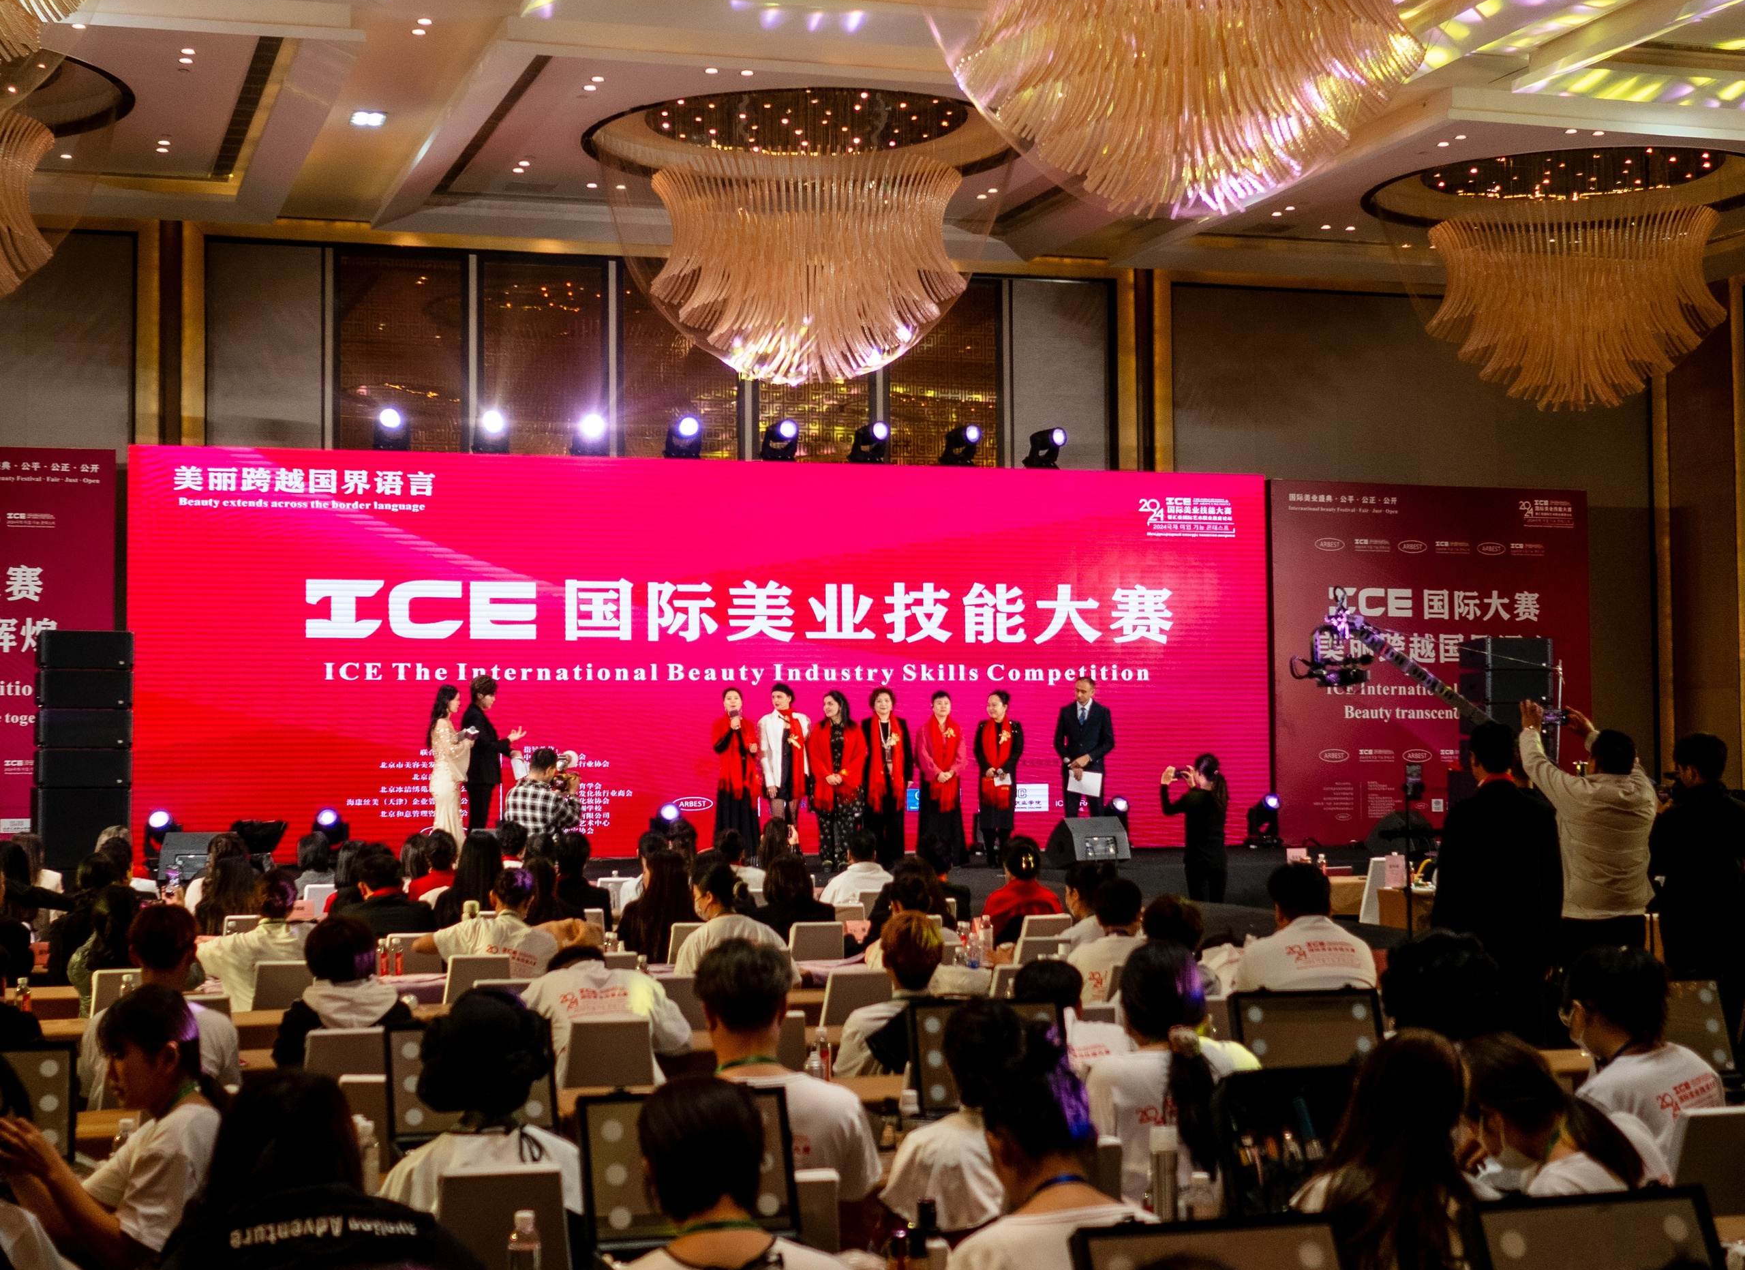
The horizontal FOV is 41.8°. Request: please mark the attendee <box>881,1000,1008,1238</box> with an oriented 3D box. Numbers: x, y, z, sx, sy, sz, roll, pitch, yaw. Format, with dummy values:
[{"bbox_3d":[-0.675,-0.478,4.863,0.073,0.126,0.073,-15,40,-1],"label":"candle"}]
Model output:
[{"bbox_3d":[0.136,1.374,5.025,0.500,1.210,0.780,0,-3,-14],"label":"attendee"}]

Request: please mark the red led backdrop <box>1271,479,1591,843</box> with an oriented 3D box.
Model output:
[{"bbox_3d":[6.269,0.302,25.378,3.960,3.980,0.150,0,-3,-17],"label":"red led backdrop"}]

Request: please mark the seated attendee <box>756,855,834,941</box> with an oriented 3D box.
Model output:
[{"bbox_3d":[-0.379,1.591,10.188,0.450,1.221,0.700,0,-3,-16],"label":"seated attendee"}]

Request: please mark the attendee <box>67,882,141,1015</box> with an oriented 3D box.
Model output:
[{"bbox_3d":[-2.877,1.556,8.867,0.490,1.210,0.750,0,-3,-13],"label":"attendee"}]

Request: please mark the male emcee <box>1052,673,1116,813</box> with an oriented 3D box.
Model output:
[{"bbox_3d":[1.988,1.245,21.360,0.550,1.760,0.360,0,-3,-8],"label":"male emcee"}]

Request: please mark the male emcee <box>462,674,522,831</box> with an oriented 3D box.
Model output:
[{"bbox_3d":[-3.415,1.240,20.300,0.580,1.800,0.500,0,-3,-12],"label":"male emcee"}]

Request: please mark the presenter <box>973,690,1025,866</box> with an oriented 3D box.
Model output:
[{"bbox_3d":[1.170,1.330,21.167,0.470,1.640,0.340,0,-2,4],"label":"presenter"}]

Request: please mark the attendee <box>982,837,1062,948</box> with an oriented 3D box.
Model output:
[{"bbox_3d":[0.743,1.628,11.388,0.460,1.242,0.700,0,-3,-14],"label":"attendee"}]

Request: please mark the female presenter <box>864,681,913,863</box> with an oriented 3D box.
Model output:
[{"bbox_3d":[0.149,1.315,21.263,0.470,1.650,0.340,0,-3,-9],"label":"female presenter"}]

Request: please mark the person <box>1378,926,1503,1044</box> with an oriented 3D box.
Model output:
[{"bbox_3d":[1.298,1.338,5.257,0.500,1.290,0.700,1,-2,-30],"label":"person"}]

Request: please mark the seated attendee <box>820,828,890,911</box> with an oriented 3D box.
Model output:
[{"bbox_3d":[-0.117,1.707,13.116,0.480,1.250,0.750,0,-3,-14],"label":"seated attendee"}]

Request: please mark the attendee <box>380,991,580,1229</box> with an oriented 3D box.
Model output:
[{"bbox_3d":[-0.818,1.341,4.694,0.480,1.233,0.720,1,-3,-20],"label":"attendee"}]

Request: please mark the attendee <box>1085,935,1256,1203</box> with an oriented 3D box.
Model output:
[{"bbox_3d":[0.718,1.359,5.456,0.480,1.260,0.740,0,-2,-14],"label":"attendee"}]

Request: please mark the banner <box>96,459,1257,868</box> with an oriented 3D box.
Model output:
[{"bbox_3d":[-1.412,0.244,23.045,11.590,3.960,0.200,1,-2,-14],"label":"banner"}]

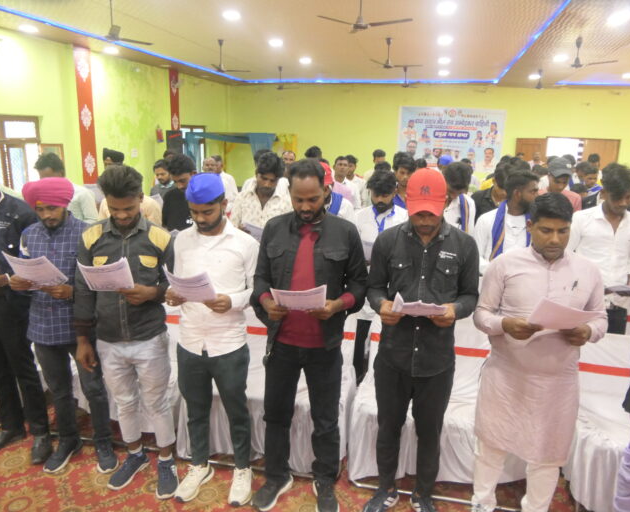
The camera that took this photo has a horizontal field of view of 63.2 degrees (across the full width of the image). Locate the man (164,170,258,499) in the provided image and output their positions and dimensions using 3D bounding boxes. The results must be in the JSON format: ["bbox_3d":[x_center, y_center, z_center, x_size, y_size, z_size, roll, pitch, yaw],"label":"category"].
[{"bbox_3d":[-0.500,0.449,2.504,0.500,1.680,0.430,3,13,8],"label":"man"}]

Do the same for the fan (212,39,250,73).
[{"bbox_3d":[-1.771,-3.799,9.700,1.150,0.590,1.150,4,14,11],"label":"fan"}]

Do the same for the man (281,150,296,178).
[{"bbox_3d":[-0.374,-0.589,6.990,0.480,1.660,0.360,4,13,8],"label":"man"}]

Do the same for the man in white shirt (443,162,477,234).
[{"bbox_3d":[0.964,0.163,3.845,0.500,1.700,0.400,6,14,20],"label":"man in white shirt"}]

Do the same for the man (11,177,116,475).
[{"bbox_3d":[-1.300,0.409,2.701,0.520,1.630,0.450,4,14,11],"label":"man"}]

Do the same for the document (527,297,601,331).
[{"bbox_3d":[0.970,0.226,1.974,0.220,0.020,0.280,2,-27,-1],"label":"document"}]

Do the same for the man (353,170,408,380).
[{"bbox_3d":[0.393,0.268,3.291,0.500,1.620,0.370,4,14,11],"label":"man"}]

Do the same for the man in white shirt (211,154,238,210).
[{"bbox_3d":[-1.200,-0.521,6.528,0.500,1.557,0.300,4,14,11],"label":"man in white shirt"}]

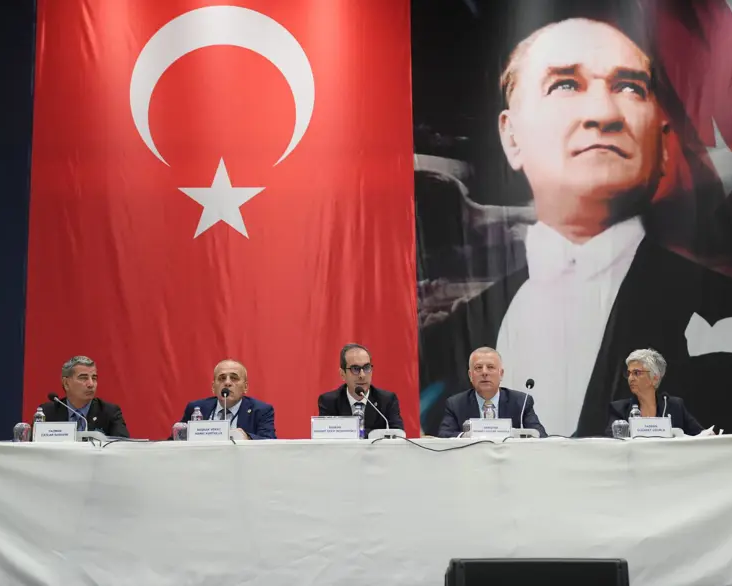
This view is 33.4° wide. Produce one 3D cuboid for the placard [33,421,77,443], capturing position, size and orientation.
[{"bbox_3d":[-1.550,0.696,6.100,0.216,0.100,0.060,0,-10,-2],"label":"placard"}]

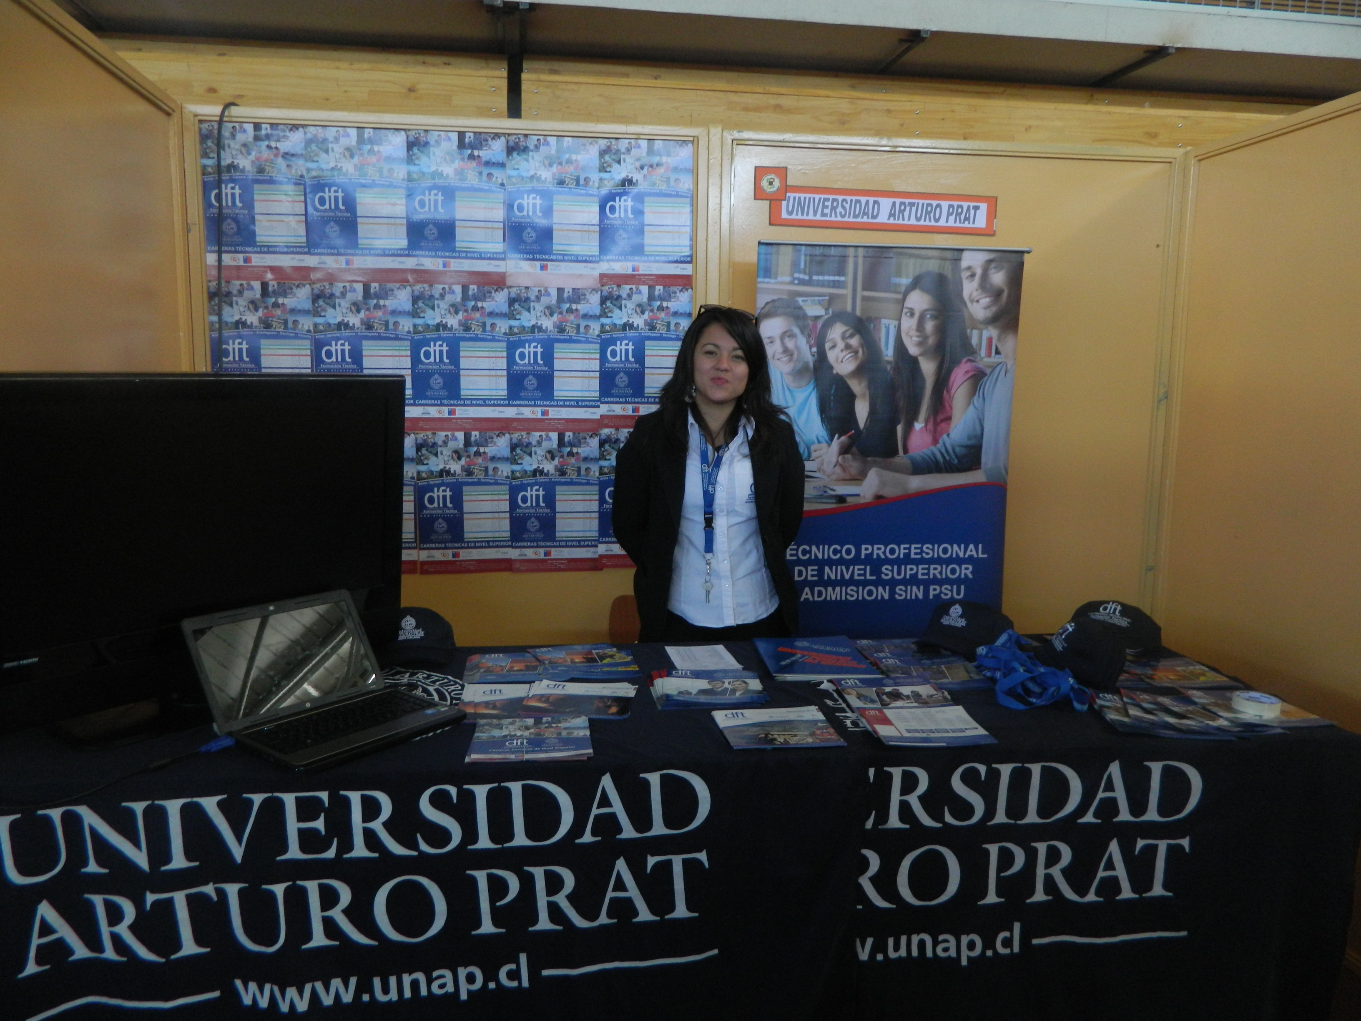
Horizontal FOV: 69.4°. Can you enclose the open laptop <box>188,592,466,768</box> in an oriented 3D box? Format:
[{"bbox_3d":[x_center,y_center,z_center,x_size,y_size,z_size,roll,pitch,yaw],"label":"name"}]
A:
[{"bbox_3d":[-0.659,0.303,1.833,0.353,0.221,0.354,5,9,36],"label":"open laptop"}]

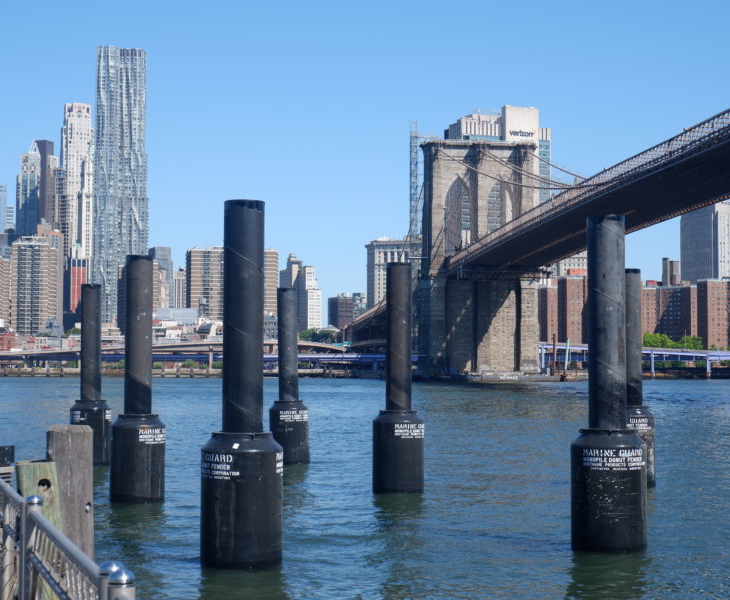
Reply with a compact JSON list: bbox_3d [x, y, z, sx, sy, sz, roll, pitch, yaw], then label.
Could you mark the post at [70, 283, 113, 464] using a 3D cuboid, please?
[{"bbox_3d":[-12.124,3.323,60.026,1.780,7.980,1.780,0,-3,0],"label":"post"}]

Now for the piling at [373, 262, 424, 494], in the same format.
[{"bbox_3d":[1.183,2.763,48.523,1.830,8.210,1.830,0,-3,0],"label":"piling"}]

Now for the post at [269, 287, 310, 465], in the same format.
[{"bbox_3d":[-3.372,3.422,61.361,1.780,7.980,1.780,0,-3,0],"label":"post"}]

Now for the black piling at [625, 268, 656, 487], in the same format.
[{"bbox_3d":[9.820,2.868,49.939,1.780,7.980,1.780,0,-3,0],"label":"black piling"}]

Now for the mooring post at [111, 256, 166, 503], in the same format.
[{"bbox_3d":[-7.387,2.546,44.273,1.780,7.980,1.780,0,-3,0],"label":"mooring post"}]

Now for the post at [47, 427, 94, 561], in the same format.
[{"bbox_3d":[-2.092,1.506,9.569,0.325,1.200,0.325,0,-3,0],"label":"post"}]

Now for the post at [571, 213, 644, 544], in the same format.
[{"bbox_3d":[5.884,1.978,32.614,1.780,7.980,1.780,0,-3,0],"label":"post"}]

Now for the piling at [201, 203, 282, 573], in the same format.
[{"bbox_3d":[-2.738,1.843,30.395,1.830,8.210,1.830,0,-3,0],"label":"piling"}]

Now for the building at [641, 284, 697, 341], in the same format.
[{"bbox_3d":[170.124,15.200,750.842,25.000,45.500,30.000,3,-4,-44],"label":"building"}]

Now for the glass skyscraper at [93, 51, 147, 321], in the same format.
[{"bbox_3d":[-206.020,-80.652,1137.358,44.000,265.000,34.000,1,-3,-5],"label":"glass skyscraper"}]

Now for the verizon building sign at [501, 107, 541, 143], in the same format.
[{"bbox_3d":[102.279,-114.486,887.802,24.500,22.500,8.000,2,-3,-24],"label":"verizon building sign"}]

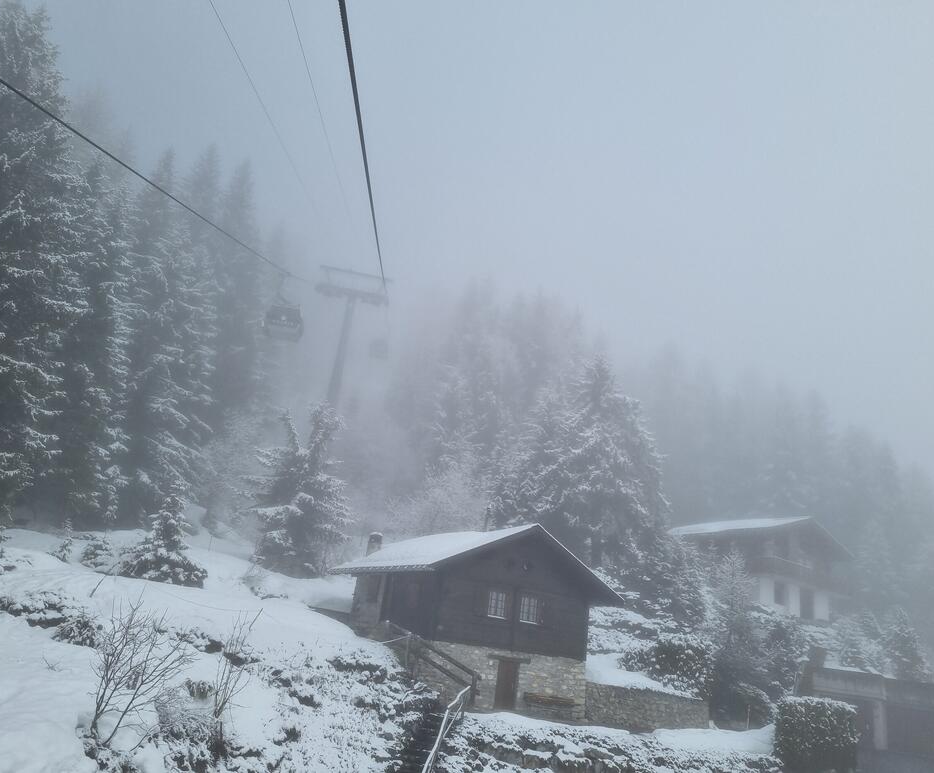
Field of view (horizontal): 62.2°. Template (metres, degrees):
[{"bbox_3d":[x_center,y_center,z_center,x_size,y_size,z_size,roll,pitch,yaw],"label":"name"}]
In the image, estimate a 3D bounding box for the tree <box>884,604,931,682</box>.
[{"bbox_3d":[24.176,14.227,42.453,2.600,4.186,2.600,-3,-21,29],"label":"tree"}]

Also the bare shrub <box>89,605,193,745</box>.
[{"bbox_3d":[-6.362,5.586,15.000,1.950,2.614,1.900,6,-20,0],"label":"bare shrub"}]

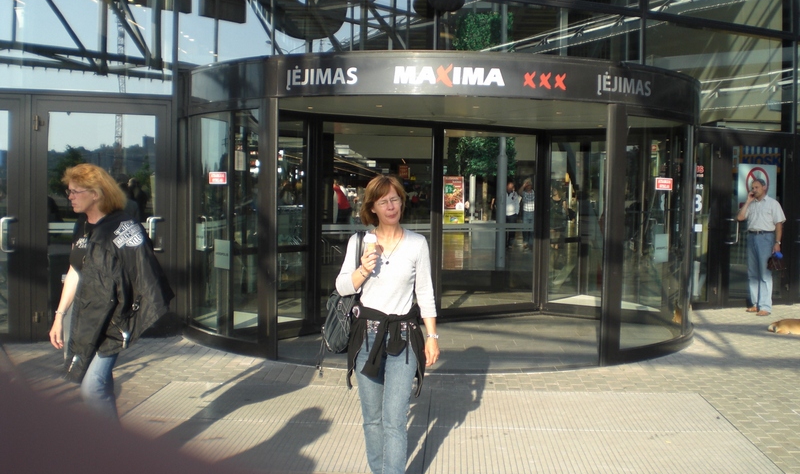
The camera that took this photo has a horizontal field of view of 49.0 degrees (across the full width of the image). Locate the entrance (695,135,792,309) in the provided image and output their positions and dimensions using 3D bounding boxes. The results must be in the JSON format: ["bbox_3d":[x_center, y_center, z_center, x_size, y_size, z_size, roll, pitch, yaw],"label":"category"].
[{"bbox_3d":[4.689,-0.219,12.042,1.750,2.390,0.120,0,3,-23],"label":"entrance"}]

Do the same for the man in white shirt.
[{"bbox_3d":[4.850,0.135,11.815,0.560,1.800,0.400,4,4,43],"label":"man in white shirt"}]

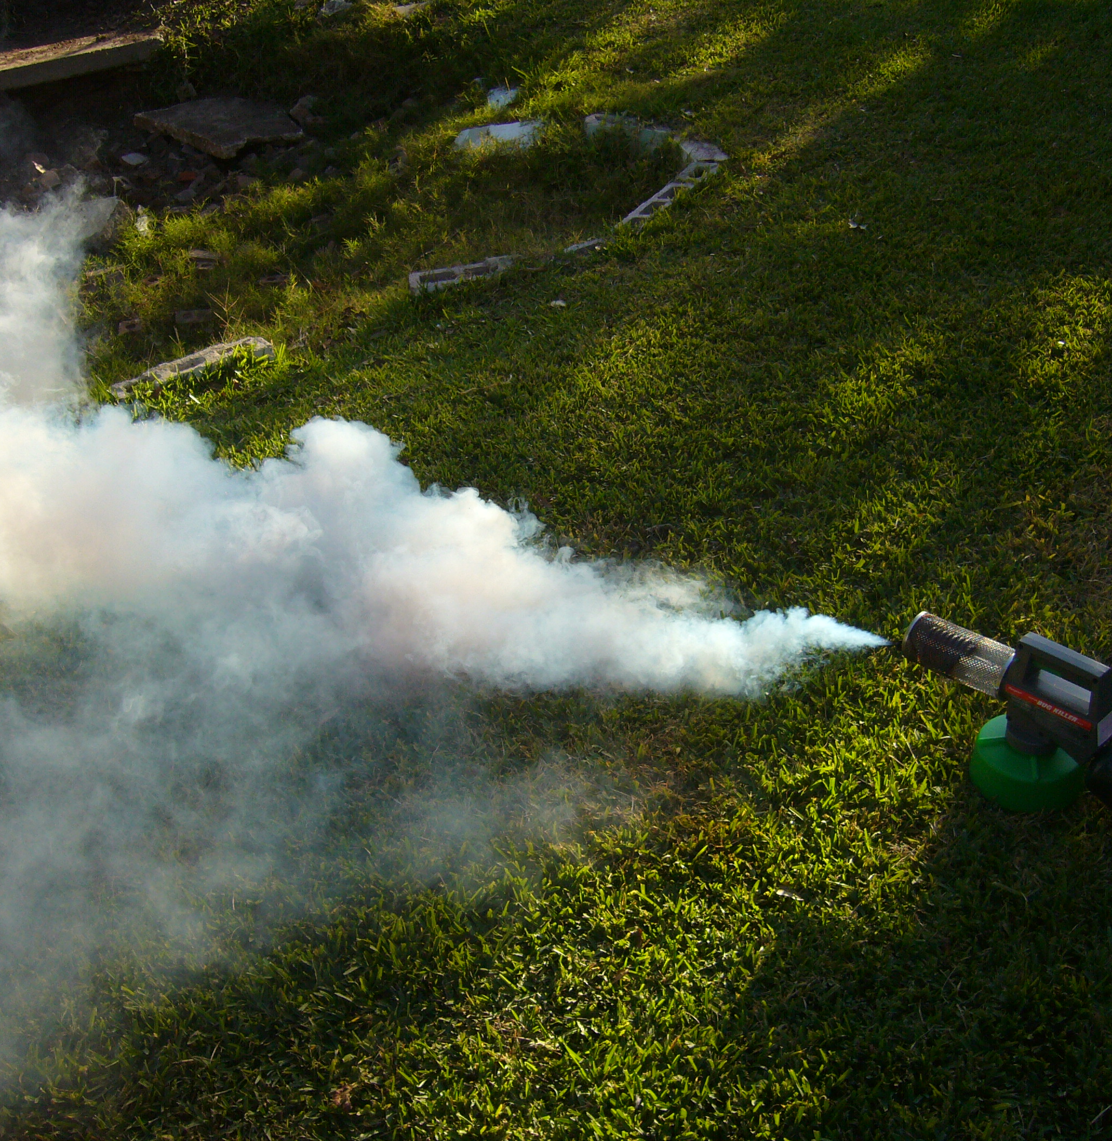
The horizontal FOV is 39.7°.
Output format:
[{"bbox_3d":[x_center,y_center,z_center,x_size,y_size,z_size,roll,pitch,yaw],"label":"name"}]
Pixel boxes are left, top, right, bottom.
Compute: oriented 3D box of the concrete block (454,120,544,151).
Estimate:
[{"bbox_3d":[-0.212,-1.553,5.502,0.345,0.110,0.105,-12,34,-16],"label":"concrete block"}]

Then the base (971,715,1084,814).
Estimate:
[{"bbox_3d":[0.733,0.286,2.367,0.178,0.085,0.178,-2,33,1],"label":"base"}]

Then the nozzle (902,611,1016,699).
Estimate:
[{"bbox_3d":[0.625,0.131,2.374,0.159,0.079,0.079,25,42,35],"label":"nozzle"}]

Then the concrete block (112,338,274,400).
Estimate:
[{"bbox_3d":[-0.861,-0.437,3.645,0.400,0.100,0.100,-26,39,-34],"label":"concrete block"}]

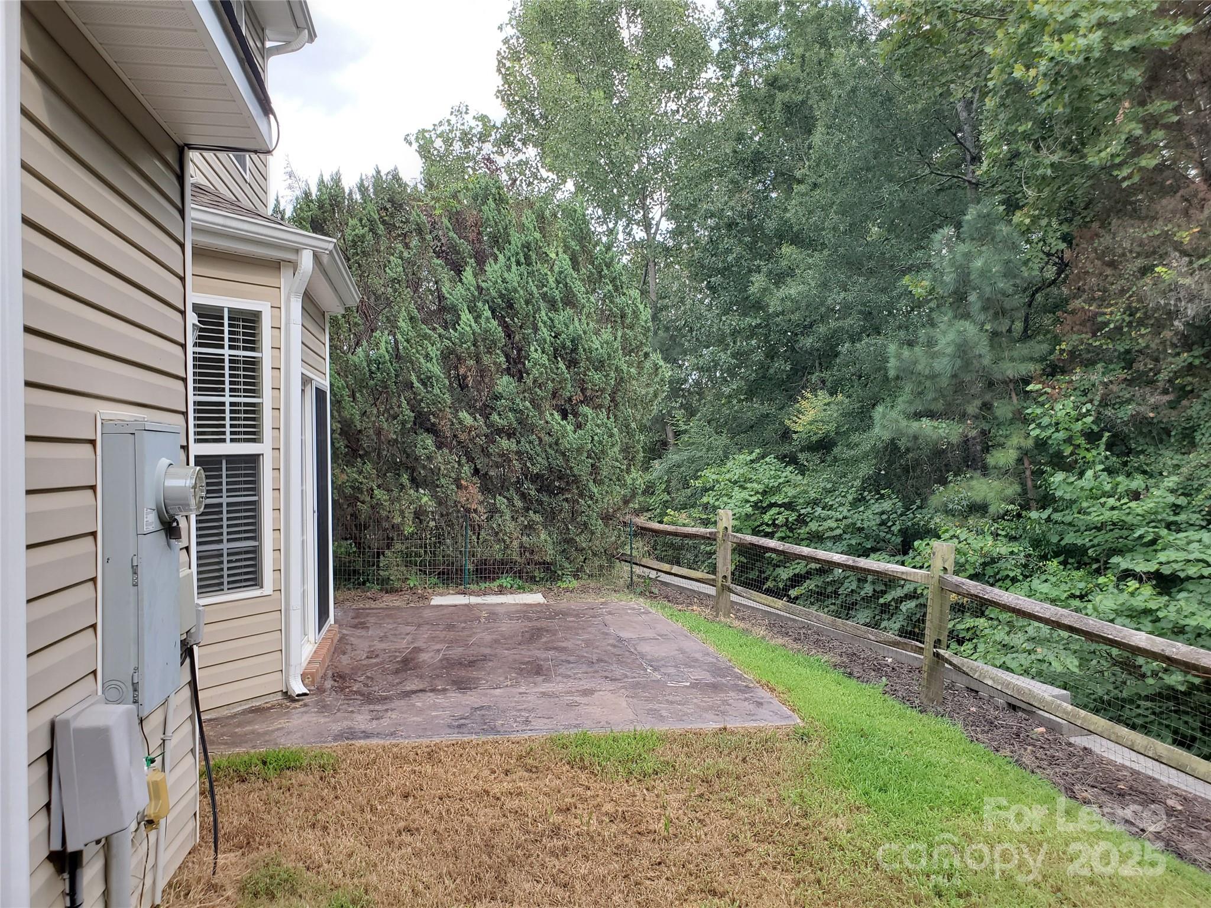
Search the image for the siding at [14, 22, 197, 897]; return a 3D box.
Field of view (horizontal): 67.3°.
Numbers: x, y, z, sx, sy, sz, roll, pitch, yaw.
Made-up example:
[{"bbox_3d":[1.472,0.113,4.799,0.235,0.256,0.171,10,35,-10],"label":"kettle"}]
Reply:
[{"bbox_3d":[-1.494,0.151,2.828,0.060,2.650,1.500,-1,0,-10],"label":"siding"}]

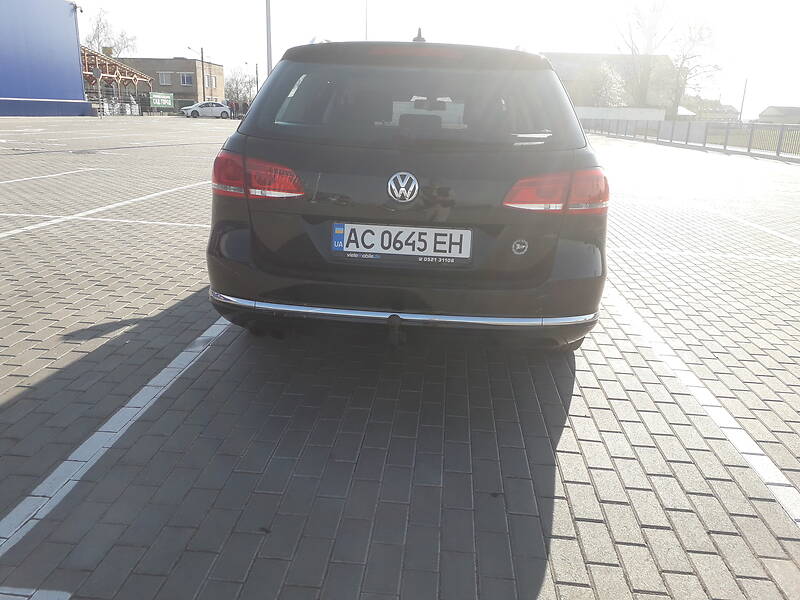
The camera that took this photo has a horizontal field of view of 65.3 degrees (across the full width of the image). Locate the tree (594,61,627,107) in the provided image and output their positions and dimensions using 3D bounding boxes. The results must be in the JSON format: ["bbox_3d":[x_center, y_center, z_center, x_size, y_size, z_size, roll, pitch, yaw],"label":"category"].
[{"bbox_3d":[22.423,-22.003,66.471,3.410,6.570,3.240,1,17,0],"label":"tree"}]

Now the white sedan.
[{"bbox_3d":[-17.220,-16.911,55.590,4.630,1.440,1.780,-12,21,-36],"label":"white sedan"}]

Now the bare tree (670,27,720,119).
[{"bbox_3d":[32.030,-24.276,67.867,5.660,10.480,5.370,1,17,0],"label":"bare tree"}]

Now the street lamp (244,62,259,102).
[{"bbox_3d":[-21.651,-30.772,90.977,2.040,7.220,0.300,1,17,0],"label":"street lamp"}]

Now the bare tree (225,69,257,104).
[{"bbox_3d":[-21.347,-27.816,83.516,4.280,5.950,4.070,1,17,0],"label":"bare tree"}]

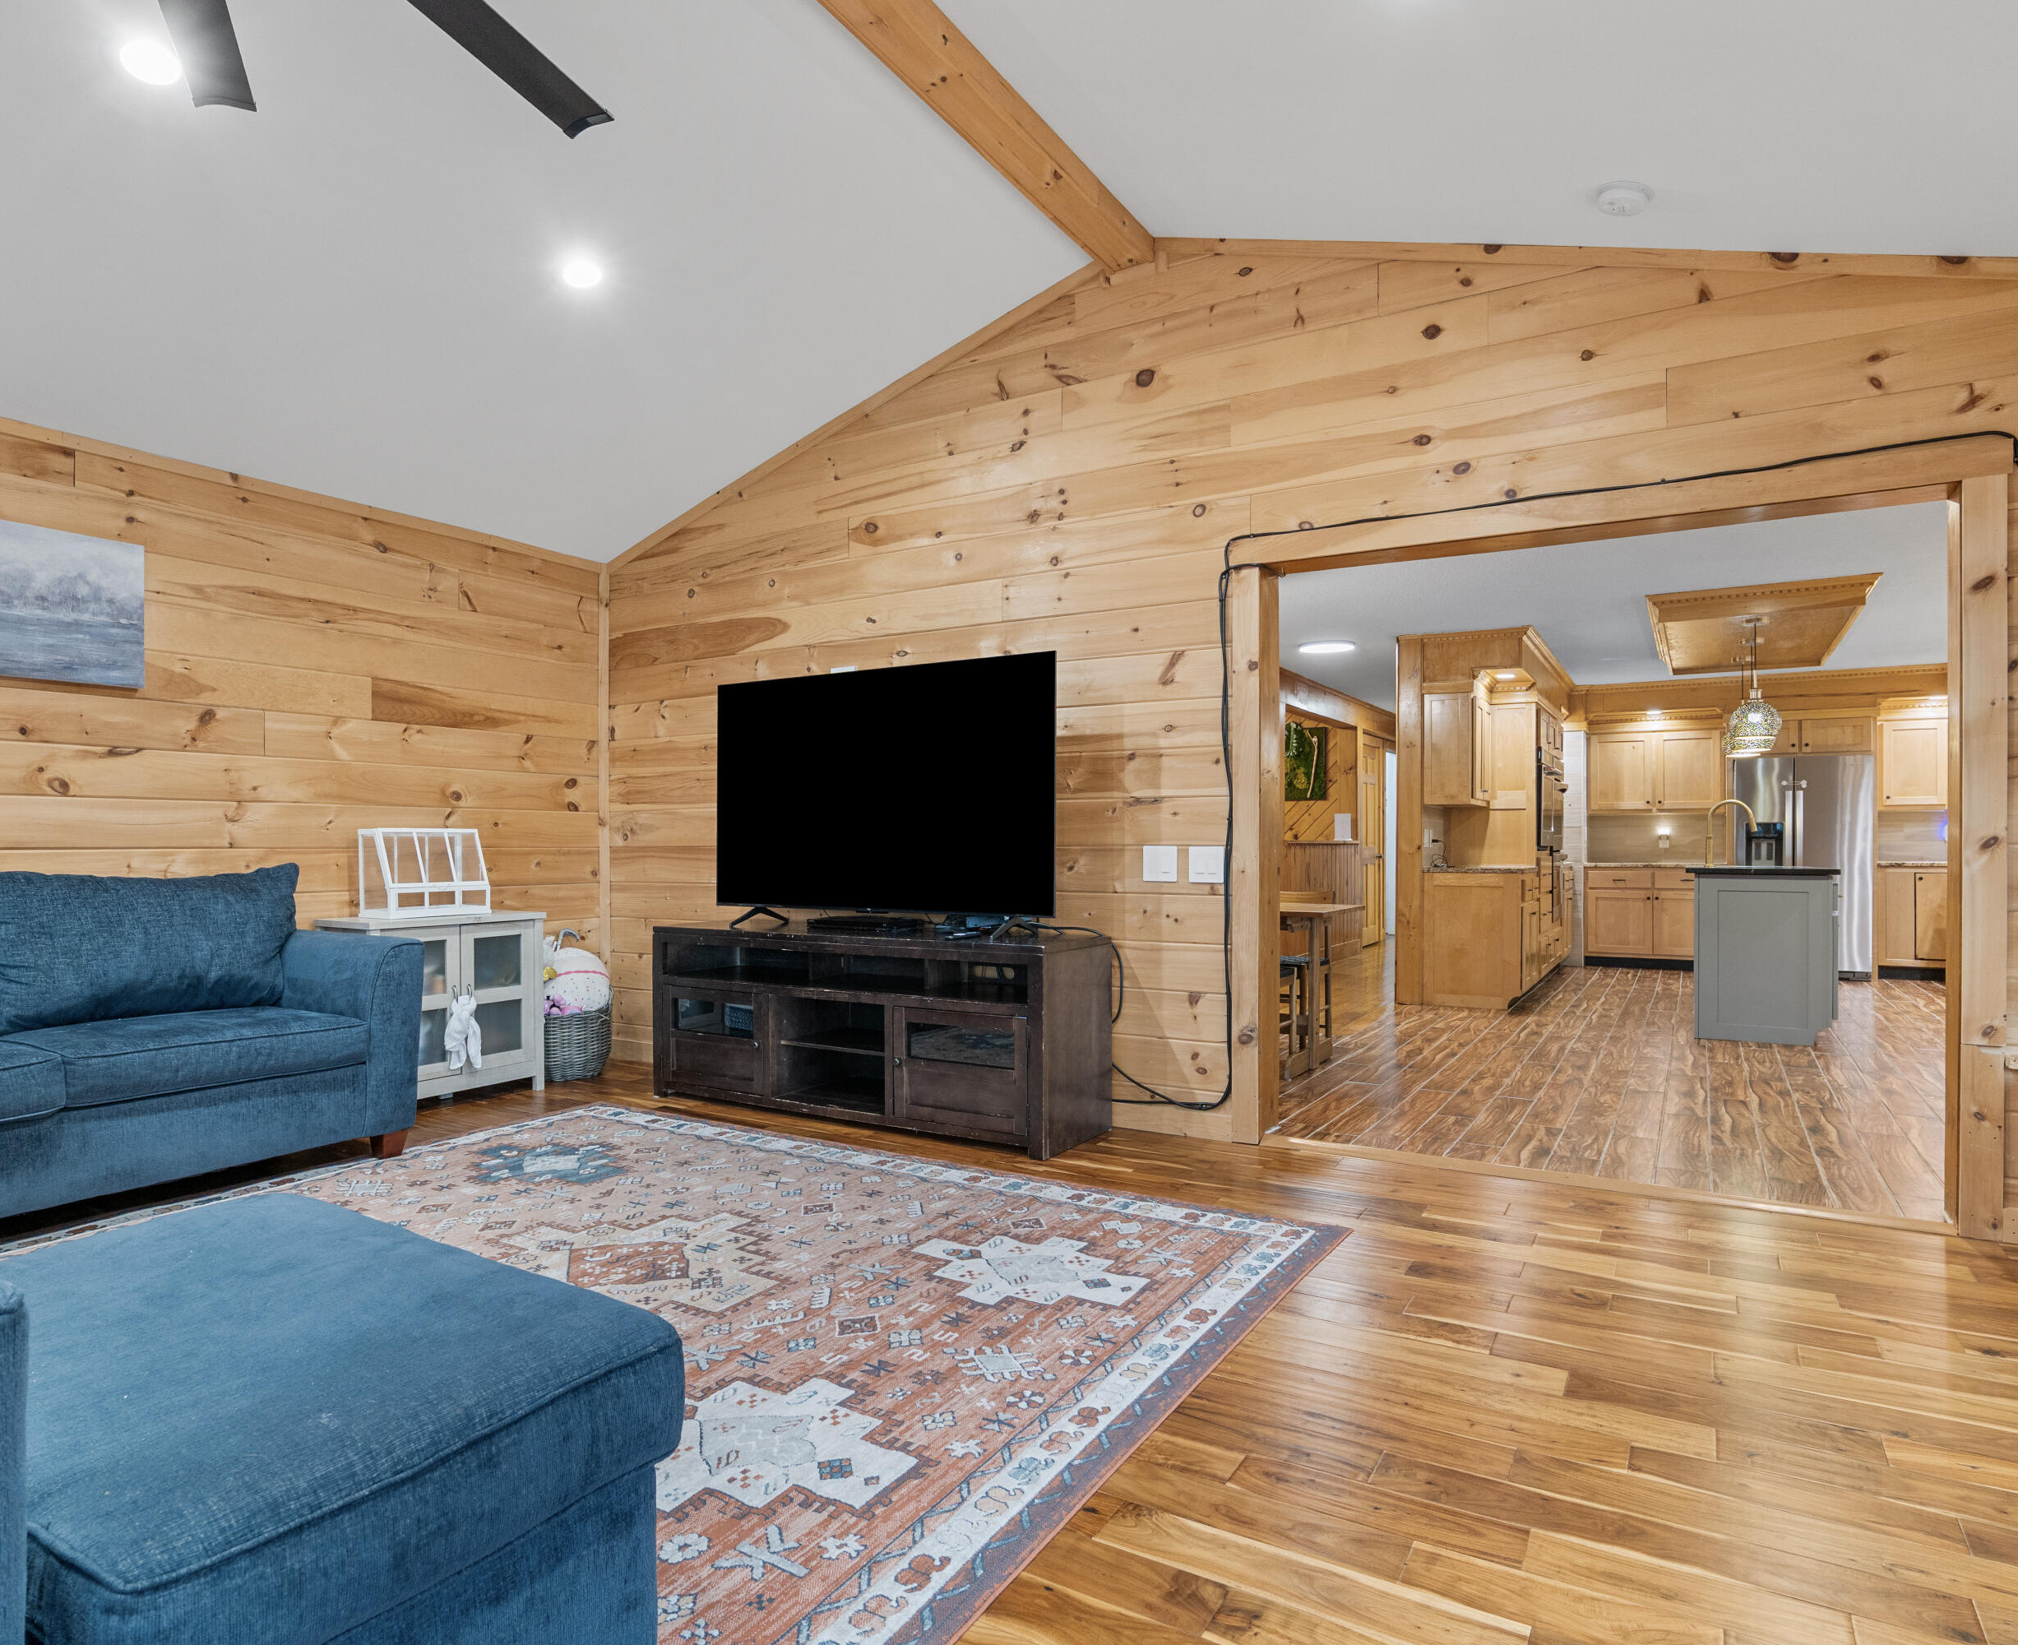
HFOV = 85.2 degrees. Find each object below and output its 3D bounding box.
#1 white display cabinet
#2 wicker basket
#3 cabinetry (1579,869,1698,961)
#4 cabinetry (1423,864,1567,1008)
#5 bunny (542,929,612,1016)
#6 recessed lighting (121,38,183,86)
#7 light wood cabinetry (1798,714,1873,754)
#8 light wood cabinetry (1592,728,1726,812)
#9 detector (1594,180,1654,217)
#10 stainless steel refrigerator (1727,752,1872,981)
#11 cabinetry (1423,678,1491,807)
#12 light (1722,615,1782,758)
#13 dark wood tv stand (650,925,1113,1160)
[{"bbox_3d":[-2.401,0.791,4.600,0.404,0.769,0.752,0,0,32],"label":"white display cabinet"},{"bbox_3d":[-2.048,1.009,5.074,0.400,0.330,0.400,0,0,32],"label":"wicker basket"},{"bbox_3d":[5.756,0.817,9.785,1.060,0.854,0.610,-1,-1,30],"label":"cabinetry"},{"bbox_3d":[3.544,0.746,7.970,0.620,0.910,2.000,0,0,33],"label":"cabinetry"},{"bbox_3d":[-2.008,0.695,5.064,0.310,0.410,0.290,0,0,-27],"label":"bunny"},{"bbox_3d":[-1.958,-1.734,2.502,0.140,0.030,0.140,-20,-11,28],"label":"recessed lighting"},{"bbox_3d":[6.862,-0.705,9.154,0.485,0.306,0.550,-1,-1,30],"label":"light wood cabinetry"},{"bbox_3d":[5.832,-0.439,9.903,1.049,0.730,0.330,-1,-1,30],"label":"light wood cabinetry"},{"bbox_3d":[1.751,-1.769,3.121,0.142,0.045,0.142,17,8,27],"label":"detector"},{"bbox_3d":[6.602,0.364,9.191,0.926,1.777,0.760,-1,-1,30],"label":"stainless steel refrigerator"},{"bbox_3d":[3.078,-0.518,7.521,0.325,0.800,0.730,0,0,33],"label":"cabinetry"},{"bbox_3d":[4.287,-0.786,6.293,0.250,0.780,0.250,-1,-1,30],"label":"light"},{"bbox_3d":[-0.569,0.782,4.375,1.870,0.720,0.485,-1,-1,31],"label":"dark wood tv stand"}]

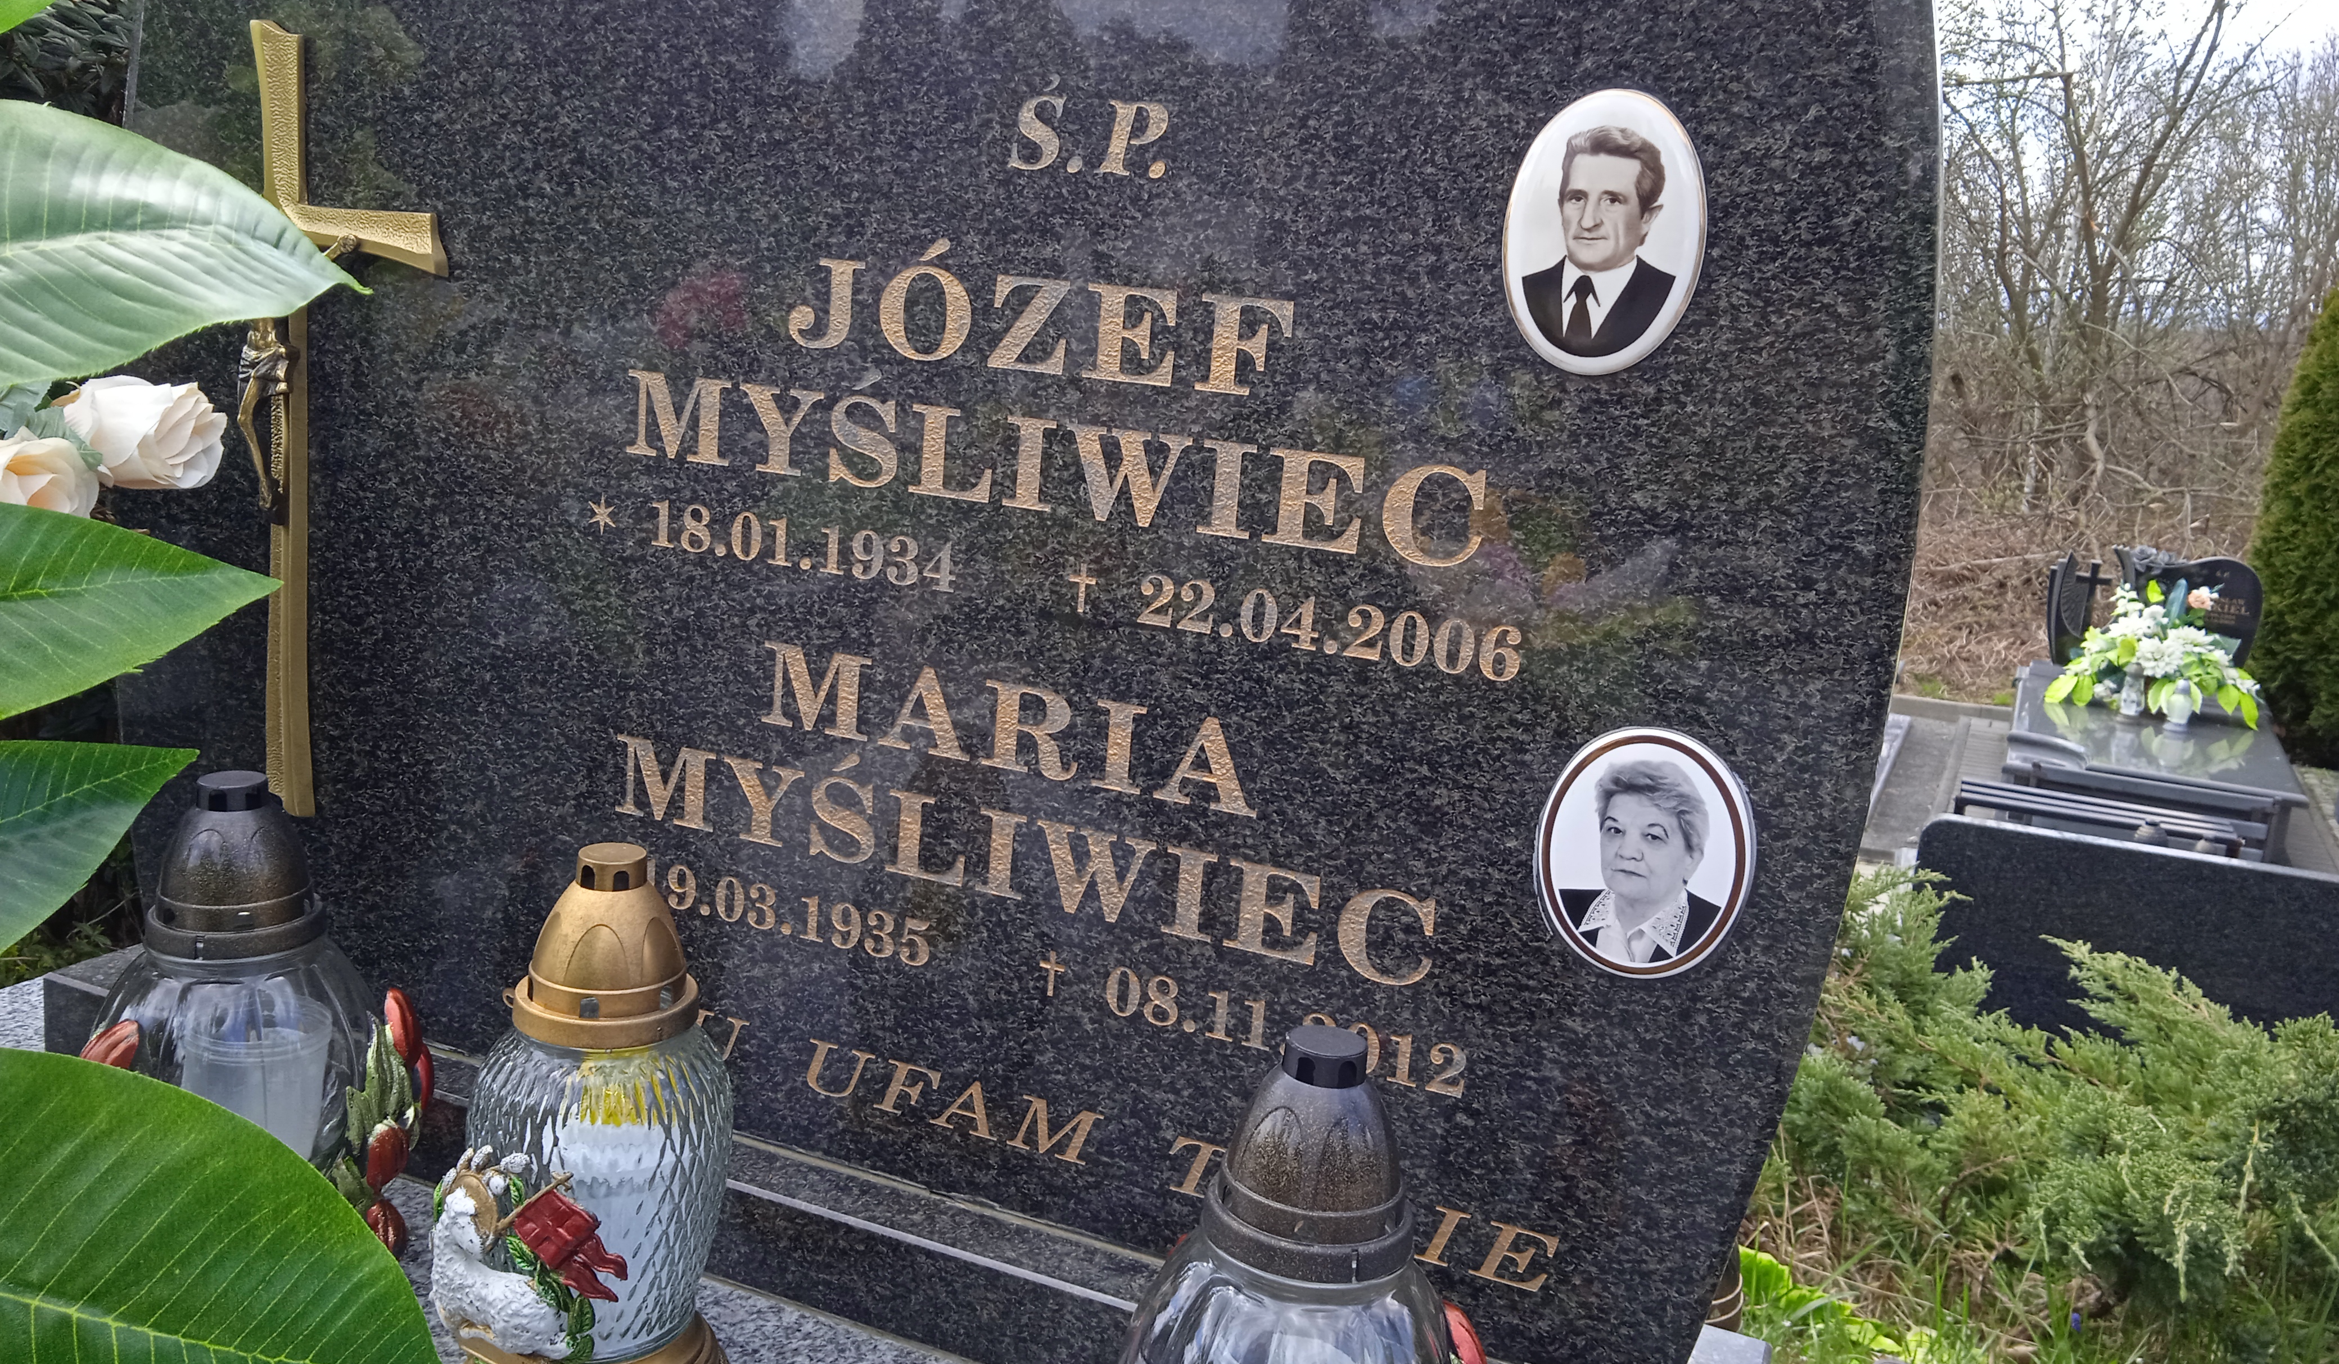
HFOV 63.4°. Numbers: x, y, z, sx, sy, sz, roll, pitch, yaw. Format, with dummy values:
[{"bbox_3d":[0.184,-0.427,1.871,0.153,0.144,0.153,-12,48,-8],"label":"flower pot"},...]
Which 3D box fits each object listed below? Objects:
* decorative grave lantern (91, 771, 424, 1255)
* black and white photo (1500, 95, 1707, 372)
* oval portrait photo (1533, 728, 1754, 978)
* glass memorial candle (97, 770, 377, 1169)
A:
[{"bbox_3d":[-0.481,0.184,0.974,0.184,0.278,0.182,10,13,21],"label":"decorative grave lantern"},{"bbox_3d":[0.192,-0.198,0.836,0.088,0.124,0.010,10,12,21],"label":"black and white photo"},{"bbox_3d":[0.218,0.080,0.870,0.095,0.117,0.010,10,12,21],"label":"oval portrait photo"},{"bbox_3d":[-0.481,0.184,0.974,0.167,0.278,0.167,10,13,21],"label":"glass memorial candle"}]

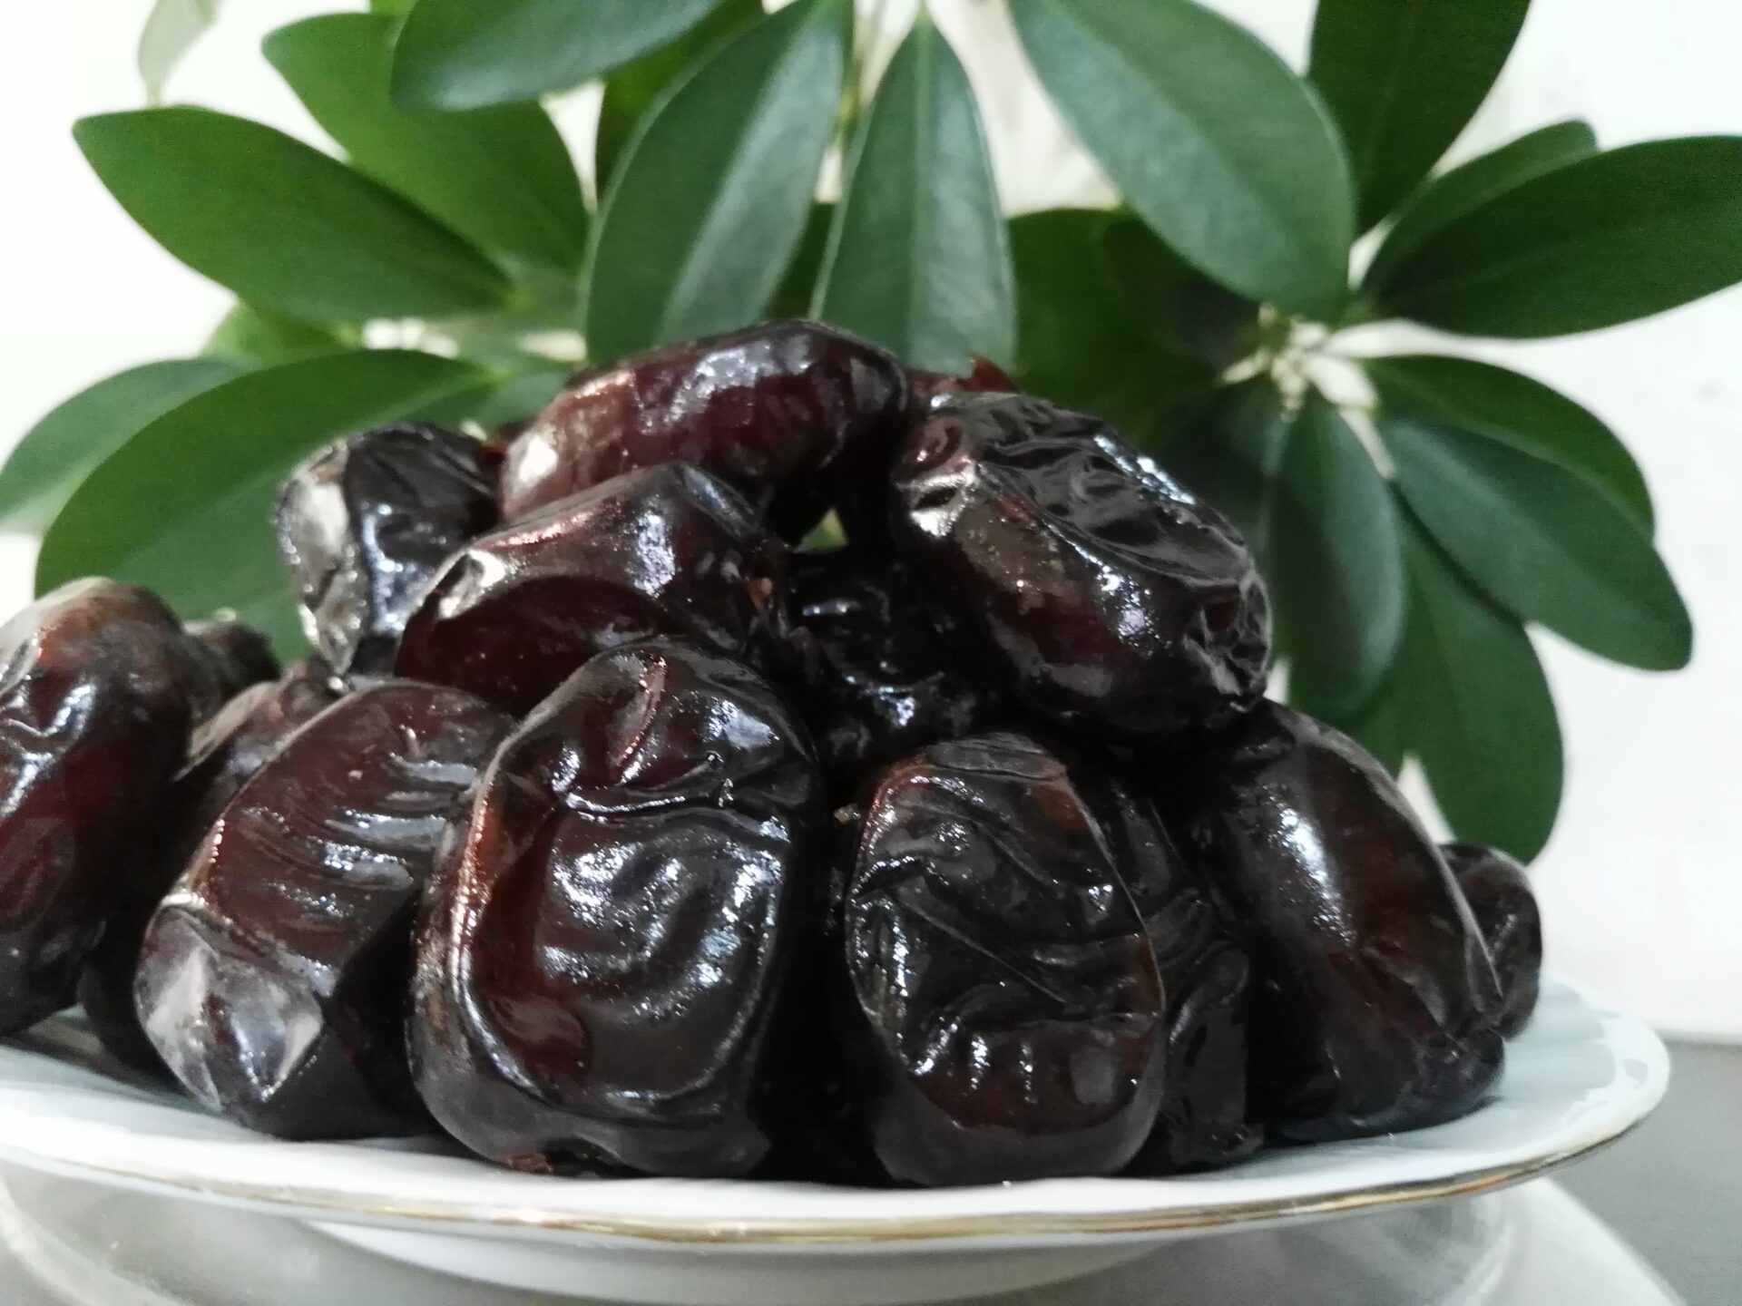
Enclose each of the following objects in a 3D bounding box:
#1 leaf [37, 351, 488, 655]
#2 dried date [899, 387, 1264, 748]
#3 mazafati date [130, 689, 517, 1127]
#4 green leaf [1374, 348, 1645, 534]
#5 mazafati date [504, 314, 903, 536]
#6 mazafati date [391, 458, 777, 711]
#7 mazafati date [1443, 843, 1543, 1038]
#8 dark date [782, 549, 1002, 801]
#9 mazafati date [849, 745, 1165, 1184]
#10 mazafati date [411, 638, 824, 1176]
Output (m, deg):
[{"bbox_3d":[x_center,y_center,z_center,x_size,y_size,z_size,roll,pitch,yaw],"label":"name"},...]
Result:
[{"bbox_3d":[-0.111,-0.025,0.263,0.090,0.052,0.015,-27,-26,-5],"label":"leaf"},{"bbox_3d":[0.018,-0.007,0.123,0.036,0.024,0.024,32,-10,5],"label":"dried date"},{"bbox_3d":[-0.046,0.021,0.118,0.023,0.038,0.022,23,-20,0],"label":"mazafati date"},{"bbox_3d":[0.136,-0.042,0.300,0.071,0.030,0.016,30,-6,0],"label":"green leaf"},{"bbox_3d":[-0.016,-0.021,0.134,0.038,0.021,0.022,-14,-3,-8],"label":"mazafati date"},{"bbox_3d":[-0.025,-0.005,0.127,0.036,0.023,0.022,-17,-11,-13],"label":"mazafati date"},{"bbox_3d":[0.063,0.032,0.156,0.024,0.022,0.032,-1,-3,22],"label":"mazafati date"},{"bbox_3d":[0.002,0.002,0.142,0.025,0.025,0.030,2,-3,0],"label":"dark date"},{"bbox_3d":[0.010,0.024,0.109,0.024,0.034,0.022,-5,-7,0],"label":"mazafati date"},{"bbox_3d":[-0.020,0.019,0.109,0.030,0.040,0.024,6,-11,0],"label":"mazafati date"}]

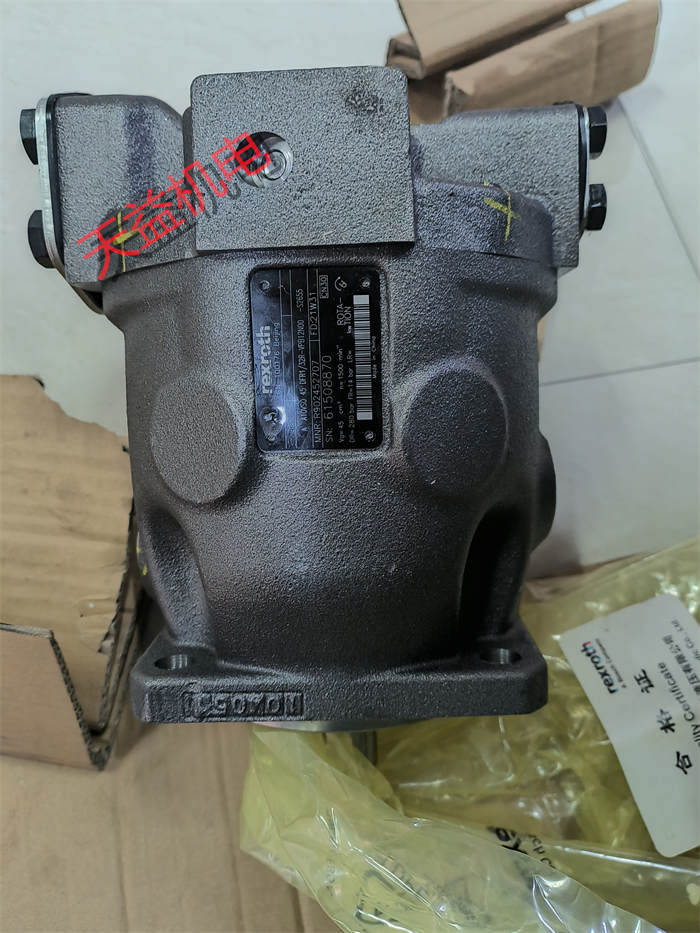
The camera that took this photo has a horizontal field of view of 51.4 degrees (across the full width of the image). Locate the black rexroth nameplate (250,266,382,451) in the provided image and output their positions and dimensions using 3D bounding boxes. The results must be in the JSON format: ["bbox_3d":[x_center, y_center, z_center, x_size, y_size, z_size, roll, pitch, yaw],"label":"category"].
[{"bbox_3d":[-0.010,-0.033,0.225,0.040,0.002,0.057,-1,96,1],"label":"black rexroth nameplate"}]

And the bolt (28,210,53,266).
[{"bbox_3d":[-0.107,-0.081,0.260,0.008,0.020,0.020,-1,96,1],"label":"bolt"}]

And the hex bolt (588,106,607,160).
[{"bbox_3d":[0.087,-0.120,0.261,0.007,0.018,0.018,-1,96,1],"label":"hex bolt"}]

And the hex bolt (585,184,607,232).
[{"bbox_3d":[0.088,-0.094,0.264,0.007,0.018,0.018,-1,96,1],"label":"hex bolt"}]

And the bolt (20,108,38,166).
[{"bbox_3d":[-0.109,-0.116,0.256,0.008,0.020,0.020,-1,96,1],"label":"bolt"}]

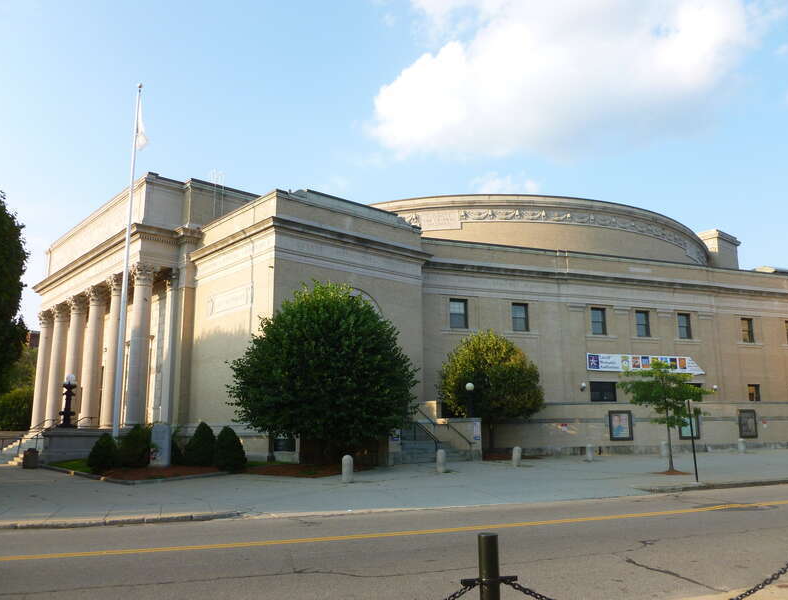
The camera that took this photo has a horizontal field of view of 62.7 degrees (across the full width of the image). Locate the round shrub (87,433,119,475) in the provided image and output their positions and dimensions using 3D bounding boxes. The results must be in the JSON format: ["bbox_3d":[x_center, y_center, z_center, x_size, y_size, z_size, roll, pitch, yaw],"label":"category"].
[{"bbox_3d":[-11.723,6.168,26.024,1.288,1.646,1.288,3,-12,-20],"label":"round shrub"}]

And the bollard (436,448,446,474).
[{"bbox_3d":[1.743,5.935,23.990,0.310,0.850,0.310,-1,-11,0],"label":"bollard"}]

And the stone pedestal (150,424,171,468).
[{"bbox_3d":[-10.037,6.276,27.937,0.844,1.813,0.500,3,-12,-20],"label":"stone pedestal"}]

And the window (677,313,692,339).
[{"bbox_3d":[17.817,1.637,39.708,1.065,1.569,0.200,4,-12,-20],"label":"window"}]

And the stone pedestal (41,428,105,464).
[{"bbox_3d":[-14.184,6.638,29.386,2.887,1.547,1.155,9,-15,-41],"label":"stone pedestal"}]

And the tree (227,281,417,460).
[{"bbox_3d":[-3.067,3.038,27.352,8.036,7.933,8.036,-1,-12,0],"label":"tree"}]

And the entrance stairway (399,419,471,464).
[{"bbox_3d":[0.992,7.462,33.982,4.600,2.100,3.500,8,-14,-37],"label":"entrance stairway"}]

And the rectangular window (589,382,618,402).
[{"bbox_3d":[11.872,5.239,36.726,1.787,1.100,0.200,4,-12,-20],"label":"rectangular window"}]

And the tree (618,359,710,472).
[{"bbox_3d":[10.169,4.231,24.297,3.490,4.208,3.300,0,-11,0],"label":"tree"}]

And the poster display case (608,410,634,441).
[{"bbox_3d":[14.478,8.033,41.254,1.790,1.876,0.150,4,-12,-21],"label":"poster display case"}]

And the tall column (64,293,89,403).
[{"bbox_3d":[-19.934,3.831,40.326,1.165,8.219,1.165,9,-15,-41],"label":"tall column"}]

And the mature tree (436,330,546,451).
[{"bbox_3d":[5.486,5.231,36.373,5.960,7.107,5.960,-1,-12,0],"label":"mature tree"}]

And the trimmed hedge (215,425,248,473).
[{"bbox_3d":[-5.852,5.374,23.311,1.094,1.570,1.094,2,-11,-14],"label":"trimmed hedge"}]

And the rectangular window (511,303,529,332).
[{"bbox_3d":[6.956,0.977,35.708,1.050,1.570,0.200,4,-12,-20],"label":"rectangular window"}]

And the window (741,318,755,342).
[{"bbox_3d":[22.664,1.981,41.483,1.034,1.613,0.200,4,-12,-20],"label":"window"}]

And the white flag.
[{"bbox_3d":[-10.477,-7.353,26.956,0.550,2.425,0.300,4,-12,-22],"label":"white flag"}]

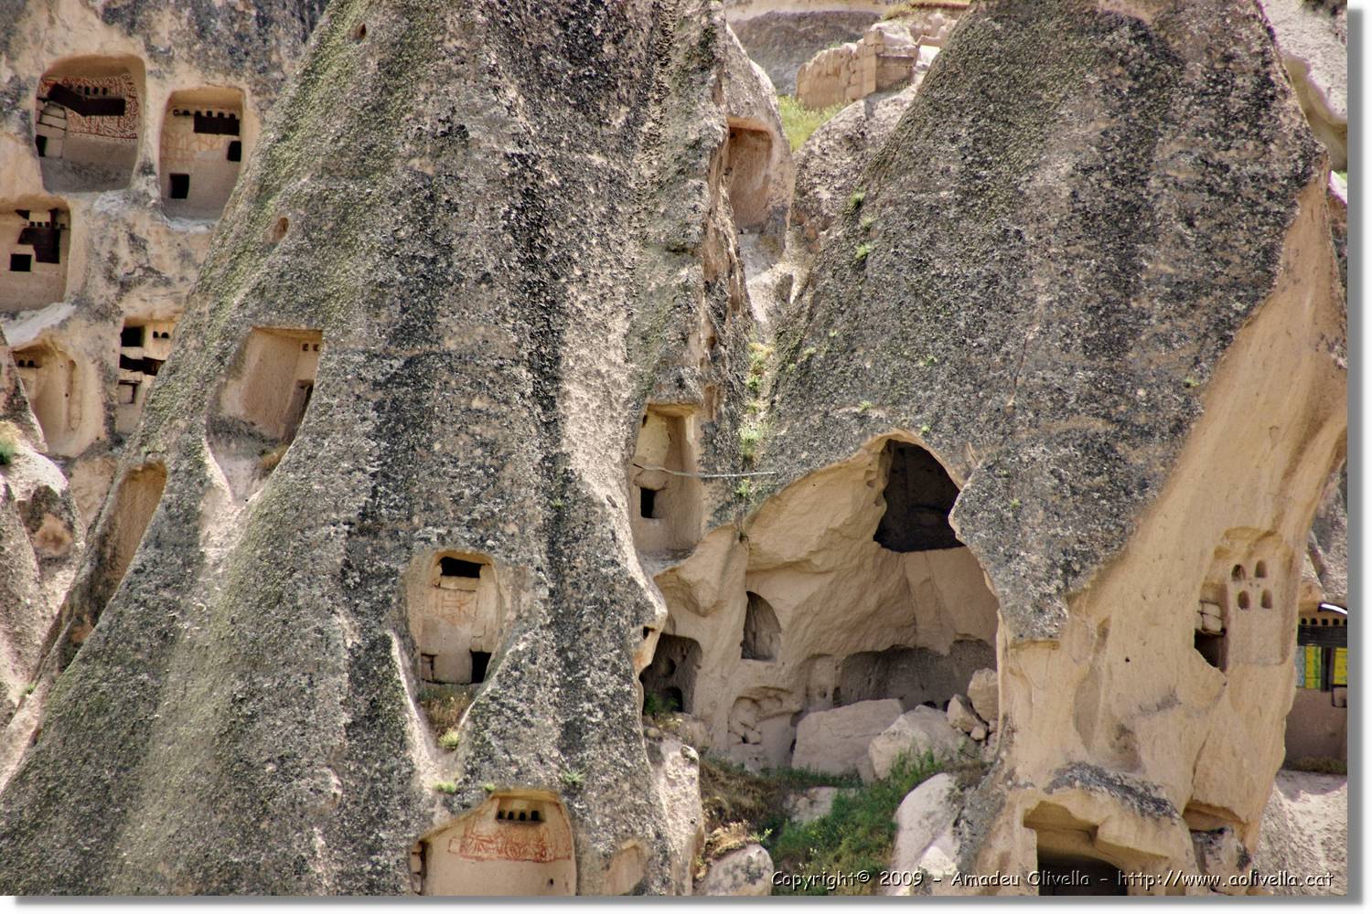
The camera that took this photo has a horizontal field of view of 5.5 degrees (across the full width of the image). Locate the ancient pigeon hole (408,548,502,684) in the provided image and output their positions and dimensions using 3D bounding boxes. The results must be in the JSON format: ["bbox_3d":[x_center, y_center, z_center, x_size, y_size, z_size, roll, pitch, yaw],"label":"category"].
[{"bbox_3d":[-2.939,2.051,181.000,1.200,1.680,0.700,0,-6,3],"label":"ancient pigeon hole"}]

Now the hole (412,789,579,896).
[{"bbox_3d":[-2.417,5.037,179.500,2.050,1.700,0.800,0,-6,0],"label":"hole"}]

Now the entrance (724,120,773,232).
[{"bbox_3d":[0.809,-3.762,191.000,0.720,1.480,0.600,1,-6,-12],"label":"entrance"}]

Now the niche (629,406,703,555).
[{"bbox_3d":[-0.246,0.294,182.500,0.820,1.850,0.700,2,-6,-18],"label":"niche"}]

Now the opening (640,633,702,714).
[{"bbox_3d":[-0.214,2.796,184.000,0.820,1.020,0.800,1,-6,-12],"label":"opening"}]

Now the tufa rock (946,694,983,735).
[{"bbox_3d":[3.569,3.296,183.000,0.460,0.500,0.450,0,-6,0],"label":"tufa rock"}]

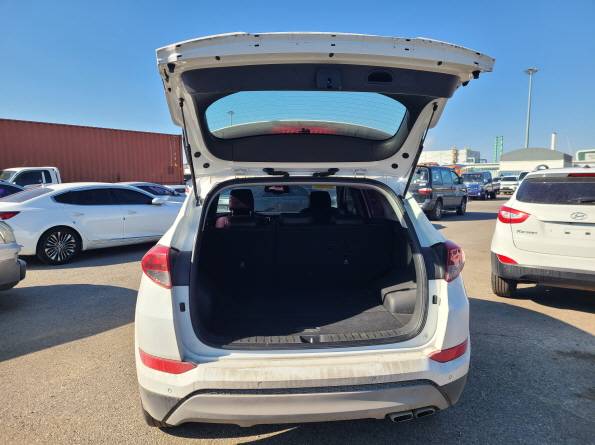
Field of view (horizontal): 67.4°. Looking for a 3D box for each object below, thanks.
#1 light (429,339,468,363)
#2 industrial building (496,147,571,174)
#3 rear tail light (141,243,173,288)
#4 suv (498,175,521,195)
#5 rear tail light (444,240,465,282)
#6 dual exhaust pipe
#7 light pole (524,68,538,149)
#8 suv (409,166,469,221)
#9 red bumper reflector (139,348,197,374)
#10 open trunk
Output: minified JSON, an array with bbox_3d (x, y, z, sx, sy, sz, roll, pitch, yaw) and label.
[{"bbox_3d":[0.783,0.648,2.270,0.310,0.090,0.250,-1,6,-5],"label":"light"},{"bbox_3d":[50.969,-12.535,96.228,13.000,7.700,15.000,4,7,35],"label":"industrial building"},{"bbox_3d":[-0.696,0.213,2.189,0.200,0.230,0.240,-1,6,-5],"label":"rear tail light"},{"bbox_3d":[18.642,-3.489,39.355,1.850,1.680,4.500,3,7,25],"label":"suv"},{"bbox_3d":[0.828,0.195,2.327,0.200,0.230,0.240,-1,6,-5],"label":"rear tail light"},{"bbox_3d":[0.562,0.946,2.251,0.250,0.065,0.160,-1,6,-5],"label":"dual exhaust pipe"},{"bbox_3d":[55.036,-23.345,106.149,3.300,27.000,3.300,3,7,27],"label":"light pole"},{"bbox_3d":[4.990,-1.175,16.780,1.820,1.880,4.750,4,7,36],"label":"suv"},{"bbox_3d":[-0.631,0.665,2.142,0.310,0.090,0.250,-1,6,-5],"label":"red bumper reflector"},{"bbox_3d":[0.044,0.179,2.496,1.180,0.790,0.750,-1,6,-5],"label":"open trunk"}]

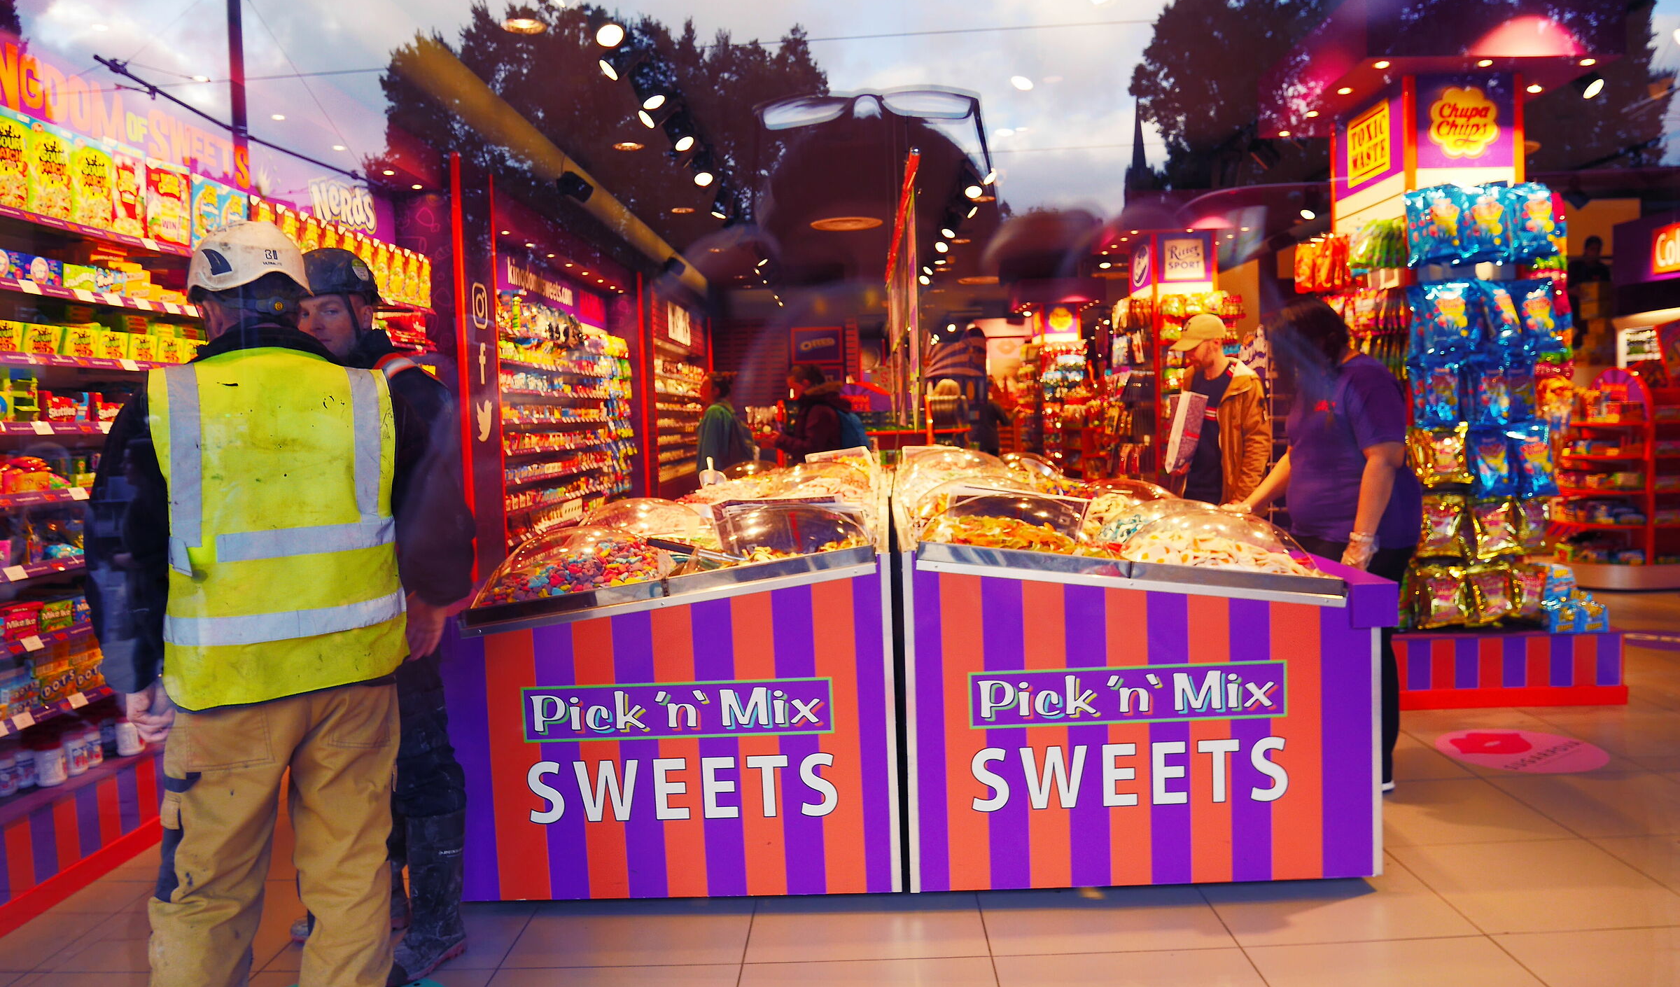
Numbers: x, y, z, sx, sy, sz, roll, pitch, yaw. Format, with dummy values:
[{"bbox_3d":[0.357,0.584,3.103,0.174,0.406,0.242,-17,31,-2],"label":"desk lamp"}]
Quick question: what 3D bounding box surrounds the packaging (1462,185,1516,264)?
[{"bbox_3d":[2.717,-1.127,4.882,0.215,0.325,0.090,-2,4,8],"label":"packaging"}]

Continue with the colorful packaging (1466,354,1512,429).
[{"bbox_3d":[2.683,-0.423,4.817,0.190,0.295,0.090,-2,4,1],"label":"colorful packaging"}]

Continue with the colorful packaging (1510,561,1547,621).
[{"bbox_3d":[2.887,0.414,4.896,0.165,0.245,0.085,-2,4,1],"label":"colorful packaging"}]

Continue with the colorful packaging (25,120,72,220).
[{"bbox_3d":[-2.480,-0.993,3.616,0.060,0.275,0.195,-2,4,1],"label":"colorful packaging"}]

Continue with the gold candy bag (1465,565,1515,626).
[{"bbox_3d":[2.761,0.429,4.946,0.210,0.265,0.090,-2,4,8],"label":"gold candy bag"}]

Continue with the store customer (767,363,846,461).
[{"bbox_3d":[-0.198,-0.006,7.621,0.480,1.670,0.480,-2,4,1],"label":"store customer"}]

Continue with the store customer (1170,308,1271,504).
[{"bbox_3d":[1.844,0.013,5.628,0.380,1.750,0.500,-4,4,-27],"label":"store customer"}]

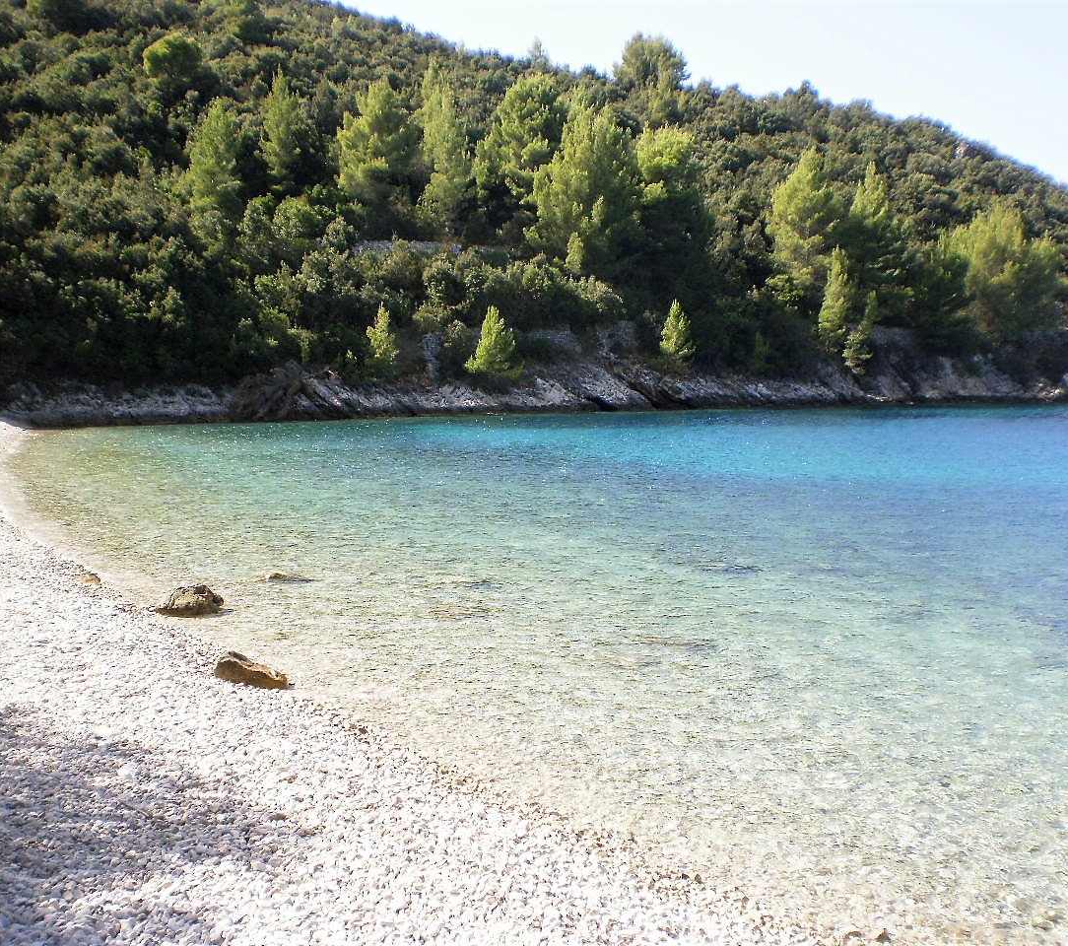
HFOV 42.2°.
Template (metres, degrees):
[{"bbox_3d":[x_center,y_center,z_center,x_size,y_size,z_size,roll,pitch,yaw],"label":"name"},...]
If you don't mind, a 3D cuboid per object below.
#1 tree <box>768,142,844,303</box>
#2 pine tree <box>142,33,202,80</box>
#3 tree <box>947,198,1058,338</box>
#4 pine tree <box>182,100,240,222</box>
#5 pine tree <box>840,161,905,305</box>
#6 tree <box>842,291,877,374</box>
[{"bbox_3d":[26.760,-24.150,136.000,7.510,15.870,7.510,0,4,0],"label":"tree"},{"bbox_3d":[-35.310,-40.590,135.000,5.590,4.800,5.590,0,4,0],"label":"pine tree"},{"bbox_3d":[45.690,-19.770,135.000,11.340,13.250,11.000,1,4,19],"label":"tree"},{"bbox_3d":[-24.470,-23.710,105.000,4.480,9.140,4.350,-1,4,-13],"label":"pine tree"},{"bbox_3d":[32.120,-22.210,131.000,6.340,13.850,6.150,1,4,14],"label":"pine tree"},{"bbox_3d":[28.930,-12.470,123.000,3.060,7.530,3.060,0,4,0],"label":"tree"}]

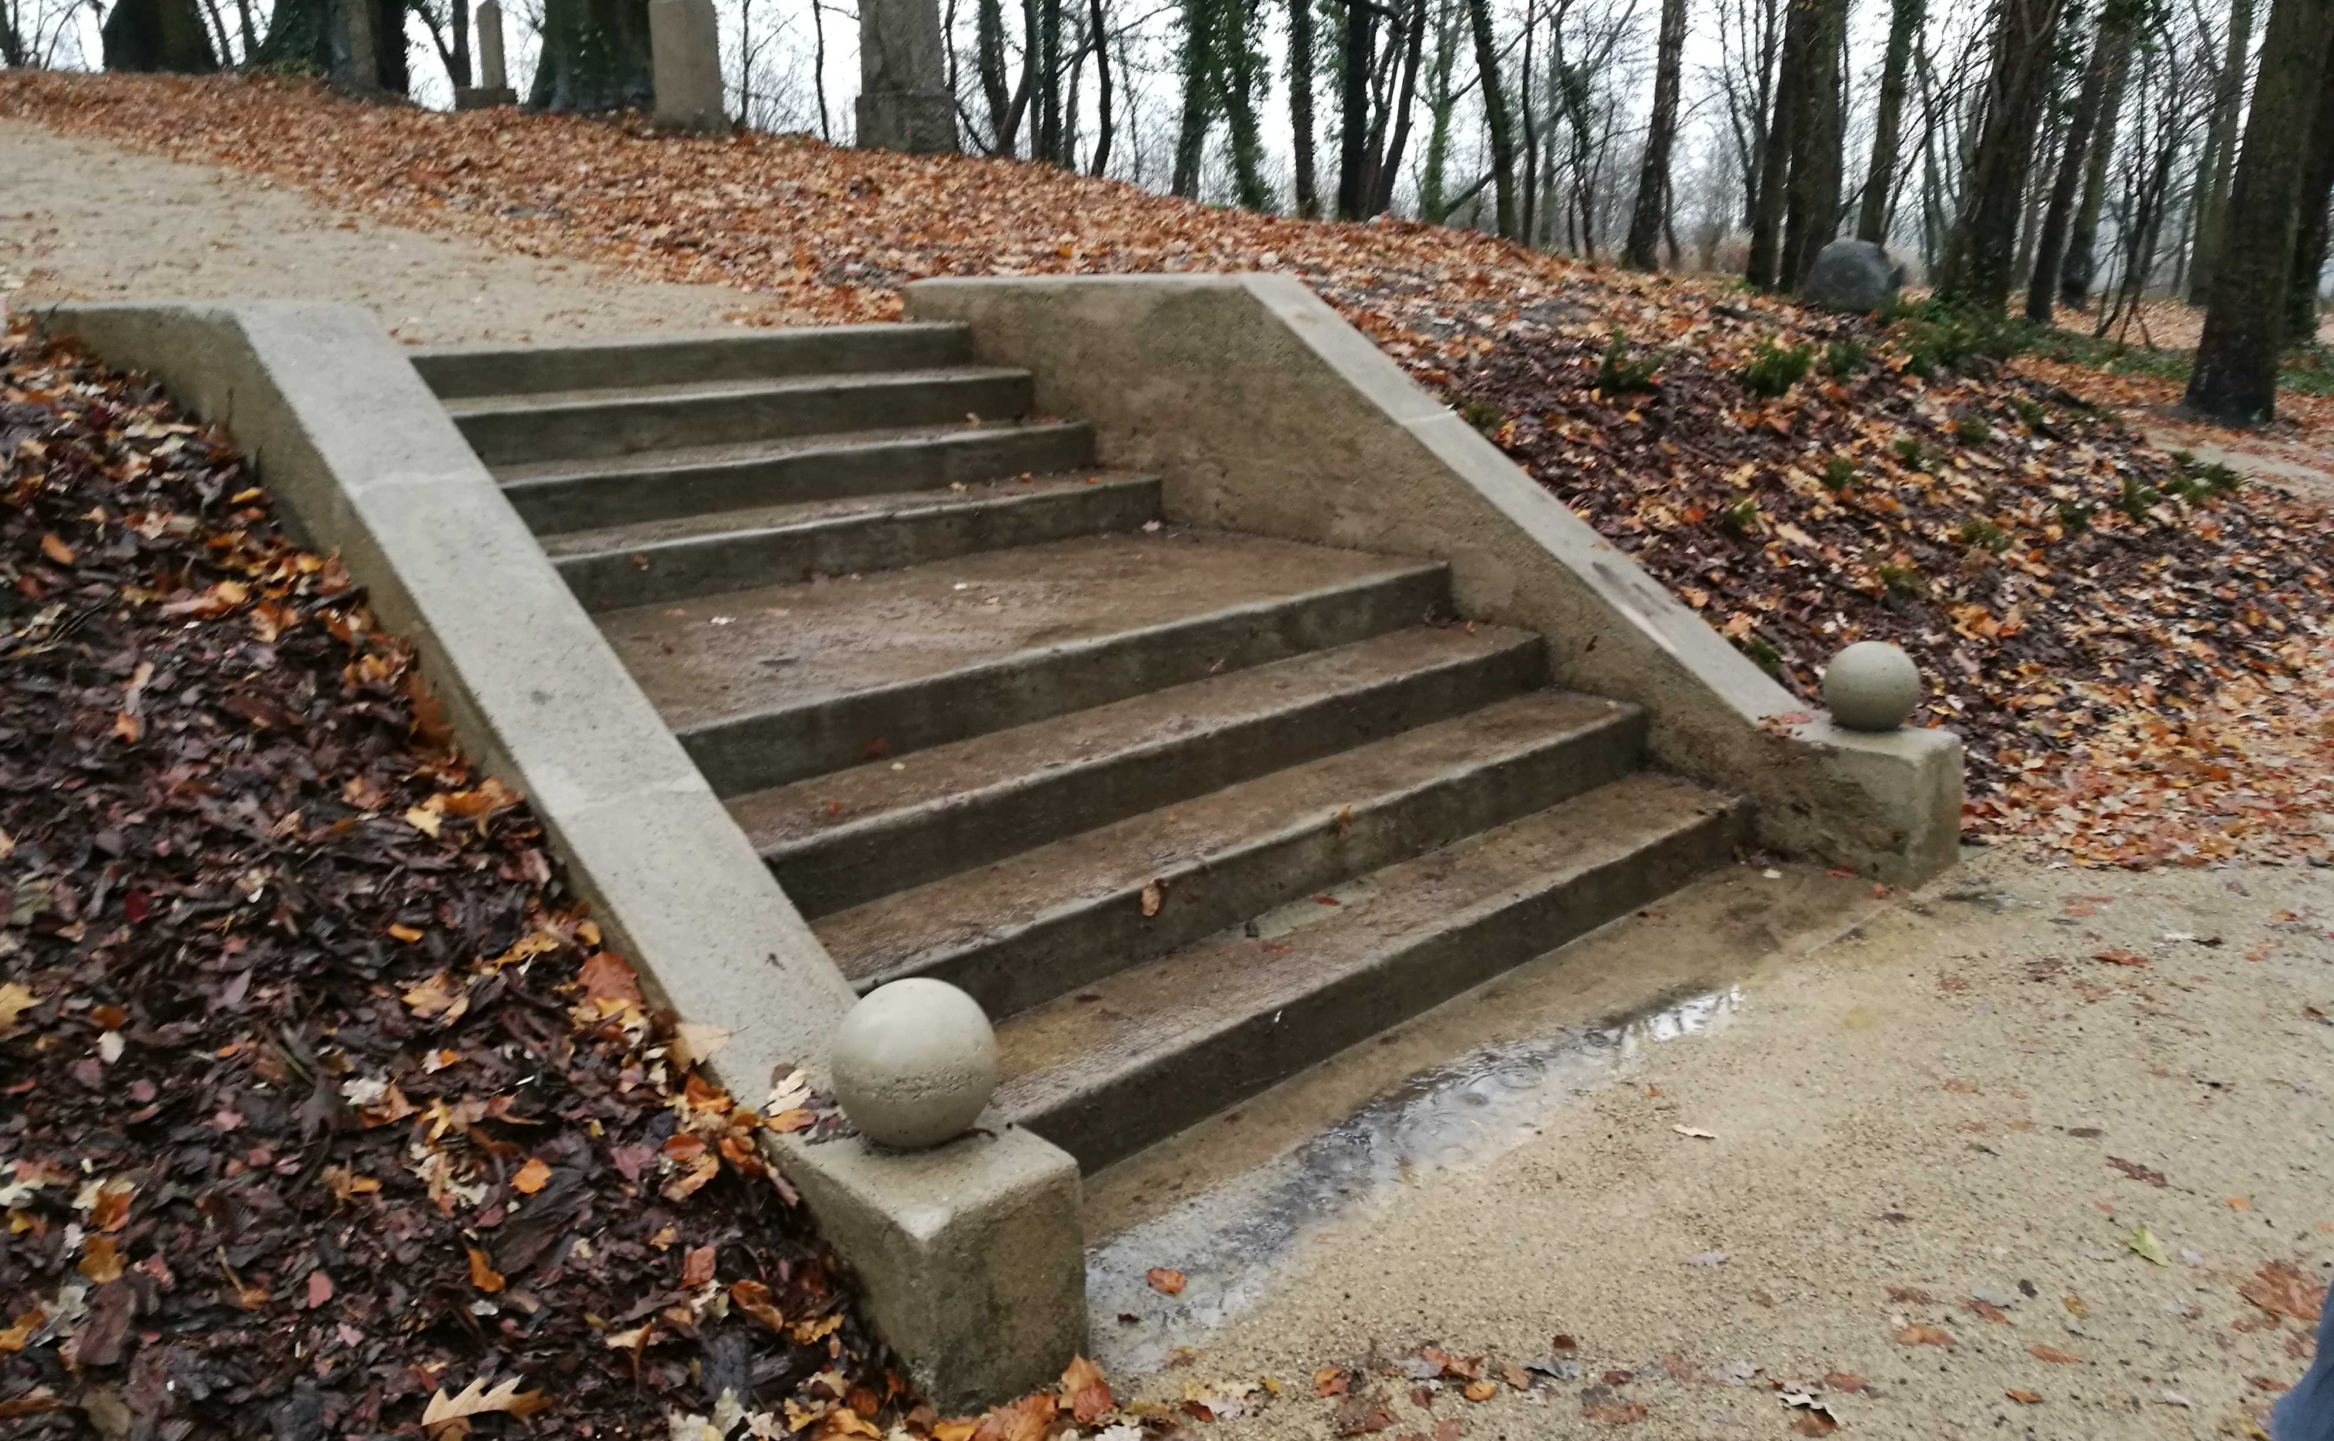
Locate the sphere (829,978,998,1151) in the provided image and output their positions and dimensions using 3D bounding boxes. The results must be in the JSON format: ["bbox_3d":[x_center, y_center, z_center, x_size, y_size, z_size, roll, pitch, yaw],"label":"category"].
[{"bbox_3d":[-0.351,0.477,2.522,0.229,0.229,0.229,0,16,0],"label":"sphere"}]

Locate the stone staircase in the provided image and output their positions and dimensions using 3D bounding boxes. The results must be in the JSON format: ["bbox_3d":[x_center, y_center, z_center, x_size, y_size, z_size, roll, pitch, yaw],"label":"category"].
[{"bbox_3d":[-0.585,-0.286,4.731,2.680,1.227,3.213,-15,22,-42],"label":"stone staircase"}]

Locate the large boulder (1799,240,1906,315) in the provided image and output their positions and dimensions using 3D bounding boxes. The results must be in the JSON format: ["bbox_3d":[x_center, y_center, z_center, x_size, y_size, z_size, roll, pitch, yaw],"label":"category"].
[{"bbox_3d":[3.604,-2.335,9.530,0.507,0.392,0.500,6,17,19],"label":"large boulder"}]

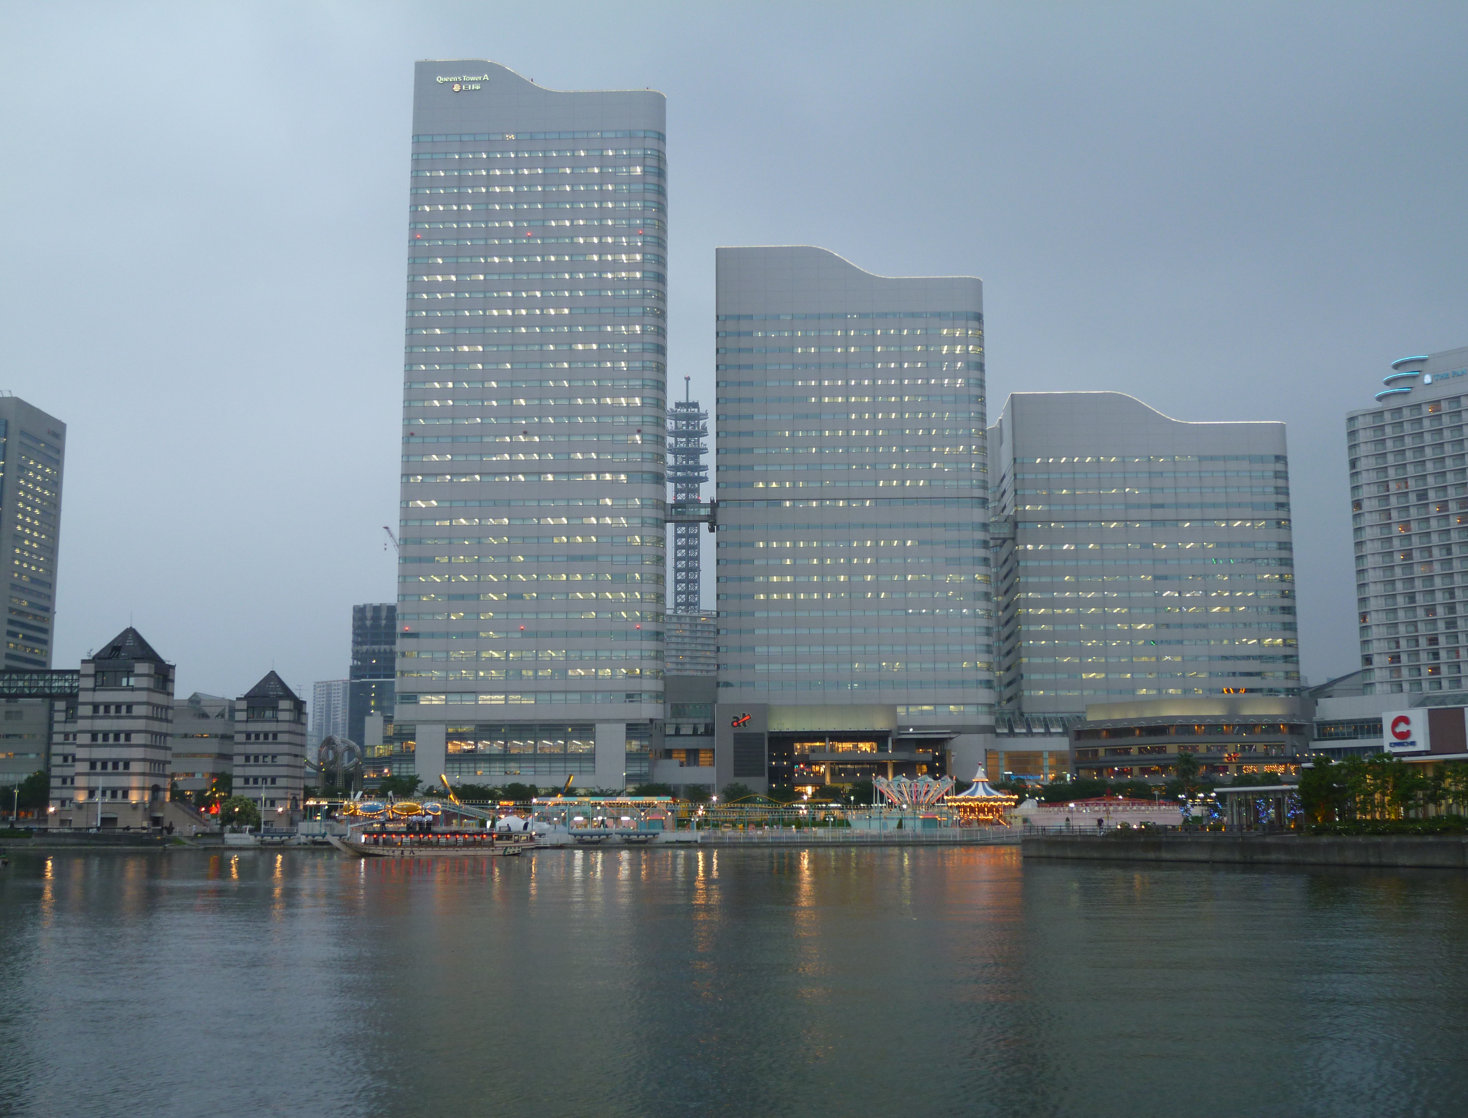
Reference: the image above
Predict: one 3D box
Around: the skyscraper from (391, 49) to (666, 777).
[{"bbox_3d":[-42.915,-25.939,373.384,57.500,171.800,45.000,-1,-9,2],"label":"skyscraper"}]

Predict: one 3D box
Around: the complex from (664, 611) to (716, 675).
[{"bbox_3d":[-20.734,72.552,763.890,36.000,90.000,28.000,3,-9,-18],"label":"complex"}]

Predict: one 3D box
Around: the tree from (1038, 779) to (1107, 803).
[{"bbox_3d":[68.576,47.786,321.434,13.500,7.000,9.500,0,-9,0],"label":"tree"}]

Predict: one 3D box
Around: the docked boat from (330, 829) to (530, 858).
[{"bbox_3d":[-31.443,29.683,165.940,21.750,3.320,4.500,-1,-9,4],"label":"docked boat"}]

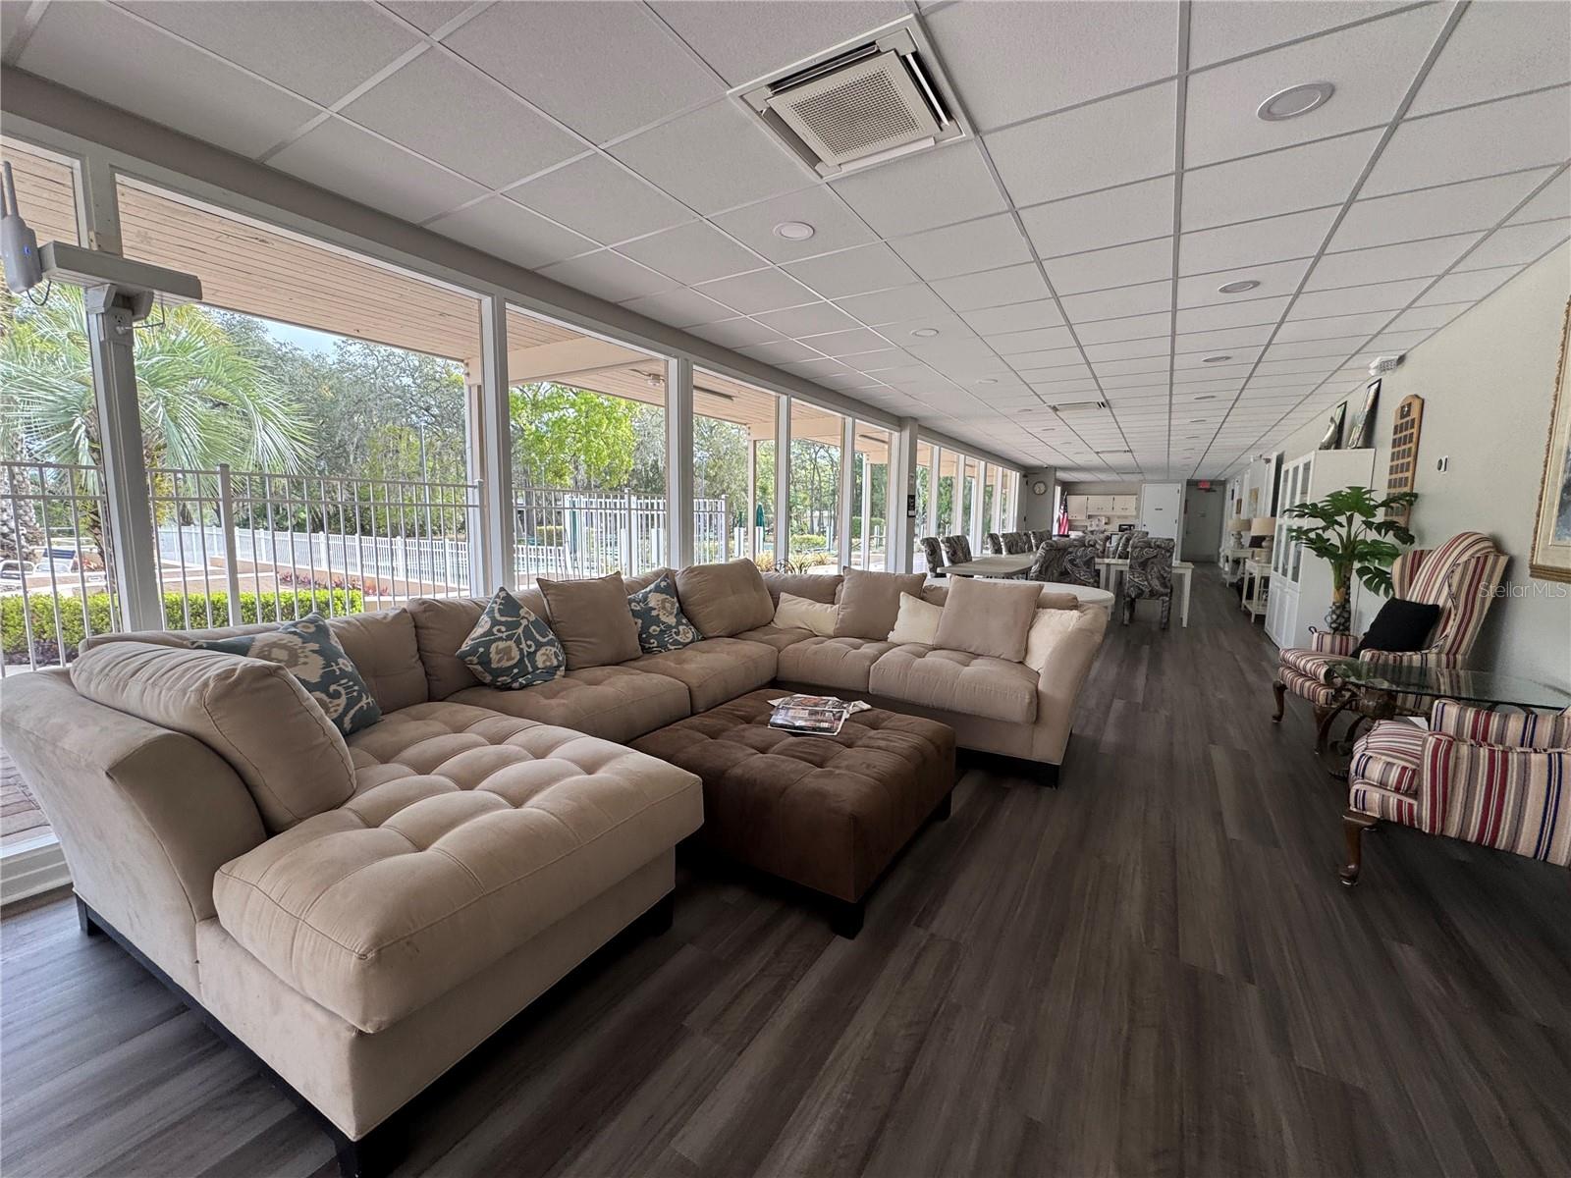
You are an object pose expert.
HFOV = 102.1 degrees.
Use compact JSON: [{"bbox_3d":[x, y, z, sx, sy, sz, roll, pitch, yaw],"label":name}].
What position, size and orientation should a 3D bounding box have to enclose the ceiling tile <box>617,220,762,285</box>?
[{"bbox_3d":[-0.469,-1.719,3.273,0.595,0.020,0.595,4,7,31],"label":"ceiling tile"}]

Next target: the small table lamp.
[{"bbox_3d":[6.516,-0.666,8.558,0.420,0.595,0.420,5,7,30],"label":"small table lamp"}]

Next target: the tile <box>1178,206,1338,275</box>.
[{"bbox_3d":[2.248,-1.661,3.069,0.601,0.025,0.600,5,7,30],"label":"tile"}]

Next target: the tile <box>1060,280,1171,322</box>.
[{"bbox_3d":[2.056,-1.767,3.925,0.595,0.020,0.595,4,7,31],"label":"tile"}]

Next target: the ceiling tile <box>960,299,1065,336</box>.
[{"bbox_3d":[1.519,-1.788,4.202,0.603,0.024,0.606,4,7,31],"label":"ceiling tile"}]

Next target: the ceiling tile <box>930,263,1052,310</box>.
[{"bbox_3d":[1.203,-1.736,3.676,0.603,0.024,0.606,4,7,31],"label":"ceiling tile"}]

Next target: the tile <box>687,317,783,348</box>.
[{"bbox_3d":[-0.363,-1.867,4.608,0.570,0.025,0.600,5,7,30],"label":"tile"}]

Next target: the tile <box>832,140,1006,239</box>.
[{"bbox_3d":[0.578,-1.642,2.651,0.595,0.020,0.595,4,7,31],"label":"tile"}]

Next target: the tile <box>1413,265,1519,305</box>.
[{"bbox_3d":[3.821,-1.715,3.593,0.310,0.020,0.595,4,7,31],"label":"tile"}]

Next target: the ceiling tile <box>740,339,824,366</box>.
[{"bbox_3d":[-0.021,-1.900,5.118,0.560,0.024,0.606,4,7,31],"label":"ceiling tile"}]

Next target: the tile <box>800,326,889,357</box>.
[{"bbox_3d":[0.486,-1.883,4.859,0.595,0.020,0.595,4,7,31],"label":"tile"}]

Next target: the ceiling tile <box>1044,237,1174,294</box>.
[{"bbox_3d":[1.723,-1.698,3.367,0.603,0.024,0.606,4,7,31],"label":"ceiling tile"}]

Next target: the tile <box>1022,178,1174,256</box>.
[{"bbox_3d":[1.411,-1.649,2.857,0.601,0.025,0.600,5,7,30],"label":"tile"}]

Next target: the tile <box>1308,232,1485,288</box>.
[{"bbox_3d":[3.103,-1.690,3.303,0.595,0.020,0.595,4,7,31],"label":"tile"}]

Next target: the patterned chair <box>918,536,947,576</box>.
[{"bbox_3d":[1.930,-0.033,7.402,0.630,1.070,0.470,4,7,29],"label":"patterned chair"}]

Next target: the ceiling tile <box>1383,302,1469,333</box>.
[{"bbox_3d":[4.109,-1.750,4.086,0.314,0.025,0.600,5,7,30],"label":"ceiling tile"}]

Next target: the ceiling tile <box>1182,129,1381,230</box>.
[{"bbox_3d":[1.927,-1.607,2.532,0.603,0.024,0.606,4,7,31],"label":"ceiling tile"}]

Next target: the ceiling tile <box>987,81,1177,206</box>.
[{"bbox_3d":[1.101,-1.604,2.340,0.595,0.020,0.595,4,7,31],"label":"ceiling tile"}]

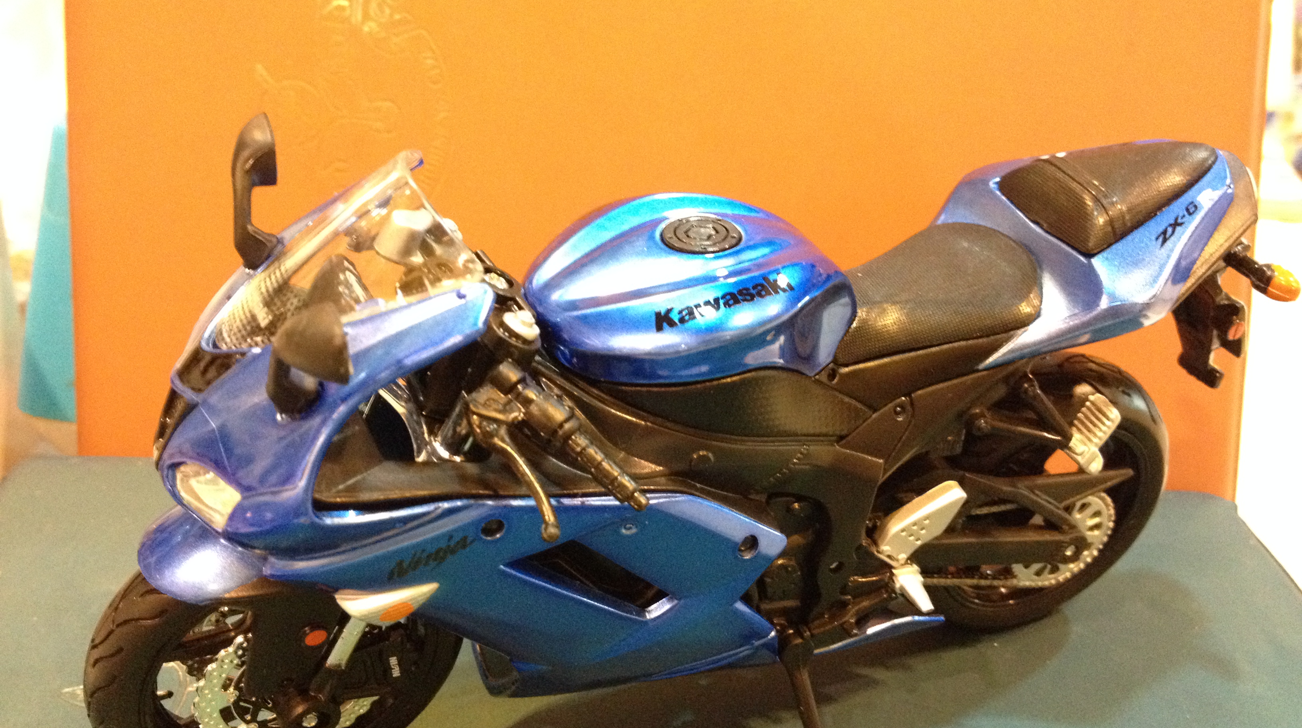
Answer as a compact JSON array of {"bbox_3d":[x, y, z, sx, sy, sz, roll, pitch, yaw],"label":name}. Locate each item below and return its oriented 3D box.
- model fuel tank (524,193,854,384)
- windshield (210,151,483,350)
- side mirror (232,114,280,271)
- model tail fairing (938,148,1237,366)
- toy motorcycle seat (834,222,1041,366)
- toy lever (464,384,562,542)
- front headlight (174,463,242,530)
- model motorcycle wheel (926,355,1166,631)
[{"bbox_3d":[0.004,-0.009,0.170,0.047,0.023,0.028,-9,34,-19],"label":"model fuel tank"},{"bbox_3d":[-0.036,-0.011,0.150,0.030,0.018,0.035,-9,34,-19],"label":"windshield"},{"bbox_3d":[-0.051,-0.023,0.167,0.008,0.018,0.015,-9,34,-19],"label":"side mirror"},{"bbox_3d":[0.063,-0.018,0.190,0.049,0.024,0.025,-9,34,-19],"label":"model tail fairing"},{"bbox_3d":[0.036,-0.010,0.183,0.032,0.013,0.024,-9,34,-19],"label":"toy motorcycle seat"},{"bbox_3d":[-0.016,0.012,0.149,0.010,0.013,0.018,-13,36,-26],"label":"toy lever"},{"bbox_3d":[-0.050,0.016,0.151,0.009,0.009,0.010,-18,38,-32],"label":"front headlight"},{"bbox_3d":[0.061,0.021,0.215,0.052,0.052,0.014,-9,34,-19],"label":"model motorcycle wheel"}]

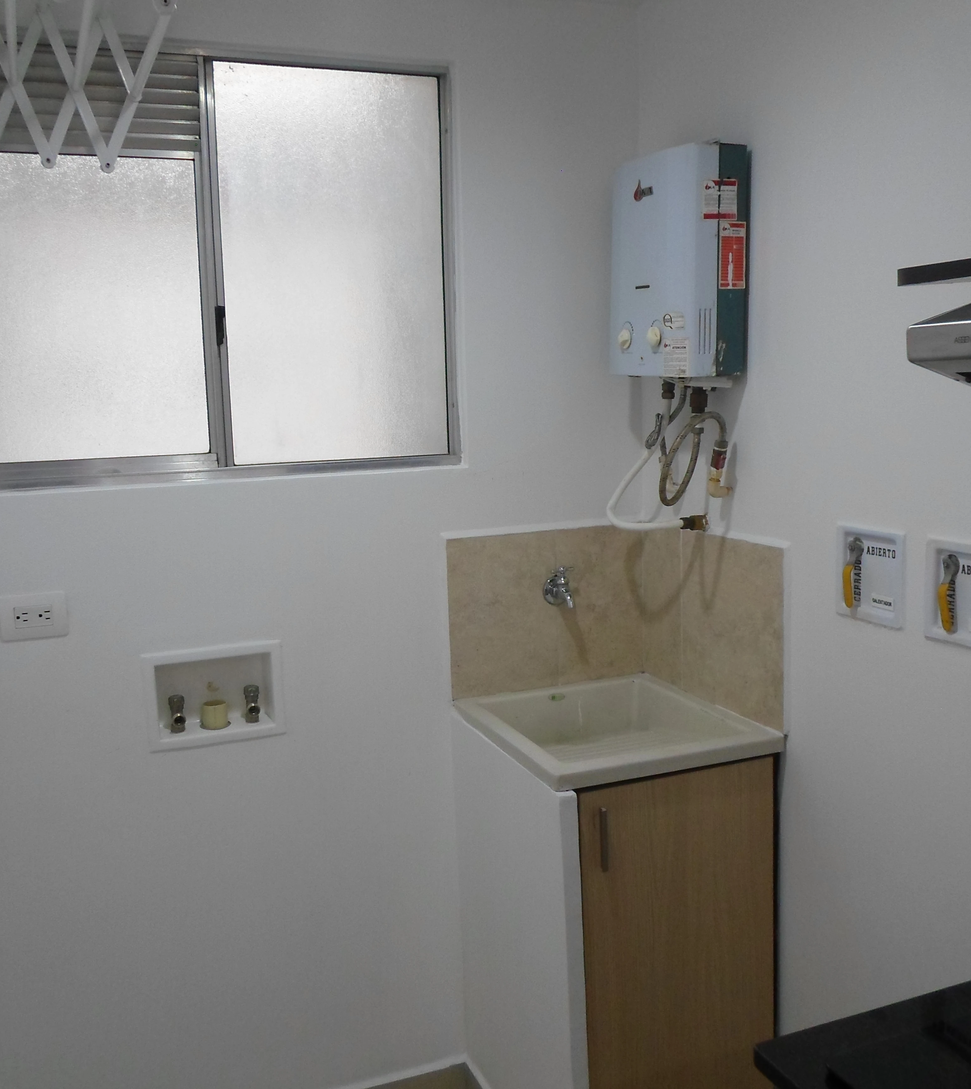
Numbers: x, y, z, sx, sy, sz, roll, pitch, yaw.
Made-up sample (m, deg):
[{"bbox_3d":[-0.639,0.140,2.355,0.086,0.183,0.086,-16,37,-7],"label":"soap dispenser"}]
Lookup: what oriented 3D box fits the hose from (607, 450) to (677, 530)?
[{"bbox_3d":[0.296,-0.116,2.043,0.158,0.162,0.078,-4,8,-20],"label":"hose"}]

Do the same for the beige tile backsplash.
[{"bbox_3d":[0.231,0.169,2.035,0.459,0.345,0.518,-4,8,-20],"label":"beige tile backsplash"}]

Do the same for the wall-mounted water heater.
[{"bbox_3d":[0.353,-0.525,1.991,0.123,0.408,0.290,-5,11,-25],"label":"wall-mounted water heater"}]

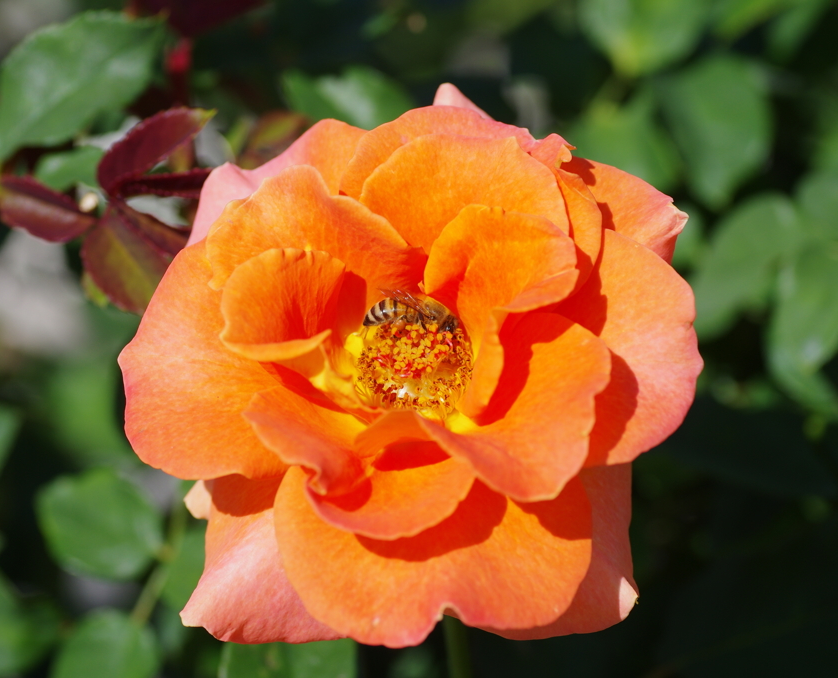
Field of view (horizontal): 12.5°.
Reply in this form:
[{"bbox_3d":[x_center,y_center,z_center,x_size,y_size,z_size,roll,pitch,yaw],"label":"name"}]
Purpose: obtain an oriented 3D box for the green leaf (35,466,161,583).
[{"bbox_3d":[-0.060,0.035,0.720,0.025,0.005,0.021,25,69,10],"label":"green leaf"}]

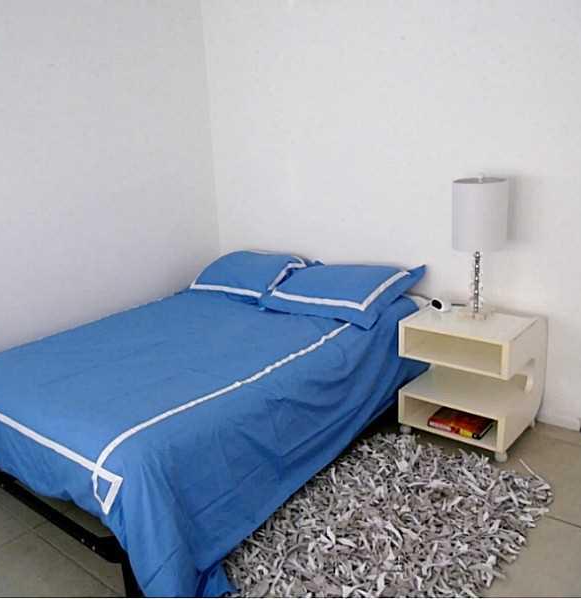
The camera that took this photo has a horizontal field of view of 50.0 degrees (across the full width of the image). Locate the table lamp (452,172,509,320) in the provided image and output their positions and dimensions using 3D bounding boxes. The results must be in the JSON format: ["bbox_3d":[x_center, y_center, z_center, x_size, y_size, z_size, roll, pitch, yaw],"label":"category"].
[{"bbox_3d":[0.823,-0.226,2.752,0.240,0.644,0.240,10,21,38],"label":"table lamp"}]

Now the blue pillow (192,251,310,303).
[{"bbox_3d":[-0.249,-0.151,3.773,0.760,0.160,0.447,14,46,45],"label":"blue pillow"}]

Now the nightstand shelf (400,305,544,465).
[{"bbox_3d":[0.859,0.350,2.928,0.504,0.563,0.484,10,21,38],"label":"nightstand shelf"}]

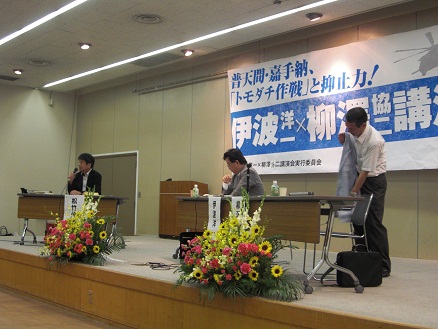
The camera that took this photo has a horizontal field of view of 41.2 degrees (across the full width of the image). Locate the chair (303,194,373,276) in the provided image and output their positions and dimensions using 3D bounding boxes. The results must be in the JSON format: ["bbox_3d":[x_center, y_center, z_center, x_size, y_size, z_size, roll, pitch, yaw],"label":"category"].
[{"bbox_3d":[1.065,0.637,5.220,0.530,0.760,0.460,2,-4,-7],"label":"chair"}]

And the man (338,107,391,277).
[{"bbox_3d":[1.366,0.256,5.450,0.520,1.580,0.460,3,-4,-19],"label":"man"}]

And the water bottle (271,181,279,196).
[{"bbox_3d":[0.486,0.214,5.100,0.068,0.138,0.068,2,-4,0],"label":"water bottle"}]

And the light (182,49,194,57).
[{"bbox_3d":[-0.543,-1.990,10.364,0.220,0.090,0.220,5,-6,-41],"label":"light"}]

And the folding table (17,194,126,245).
[{"bbox_3d":[-2.022,0.794,8.117,1.500,0.700,0.450,1,-4,12],"label":"folding table"}]

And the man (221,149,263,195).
[{"bbox_3d":[0.266,0.467,6.580,0.640,1.260,0.490,3,-4,-21],"label":"man"}]

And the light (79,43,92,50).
[{"bbox_3d":[-2.329,-2.055,10.162,0.230,0.090,0.230,2,-4,0],"label":"light"}]

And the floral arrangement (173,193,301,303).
[{"bbox_3d":[0.158,0.583,4.280,0.880,0.750,0.660,0,-4,22],"label":"floral arrangement"}]

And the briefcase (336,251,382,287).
[{"bbox_3d":[1.160,0.850,4.800,0.365,0.290,0.130,2,-4,2],"label":"briefcase"}]

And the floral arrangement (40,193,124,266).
[{"bbox_3d":[-1.402,0.652,5.980,0.820,0.730,0.640,0,-4,22],"label":"floral arrangement"}]

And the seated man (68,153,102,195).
[{"bbox_3d":[-1.937,0.505,8.450,0.500,1.330,0.660,1,-4,15],"label":"seated man"}]

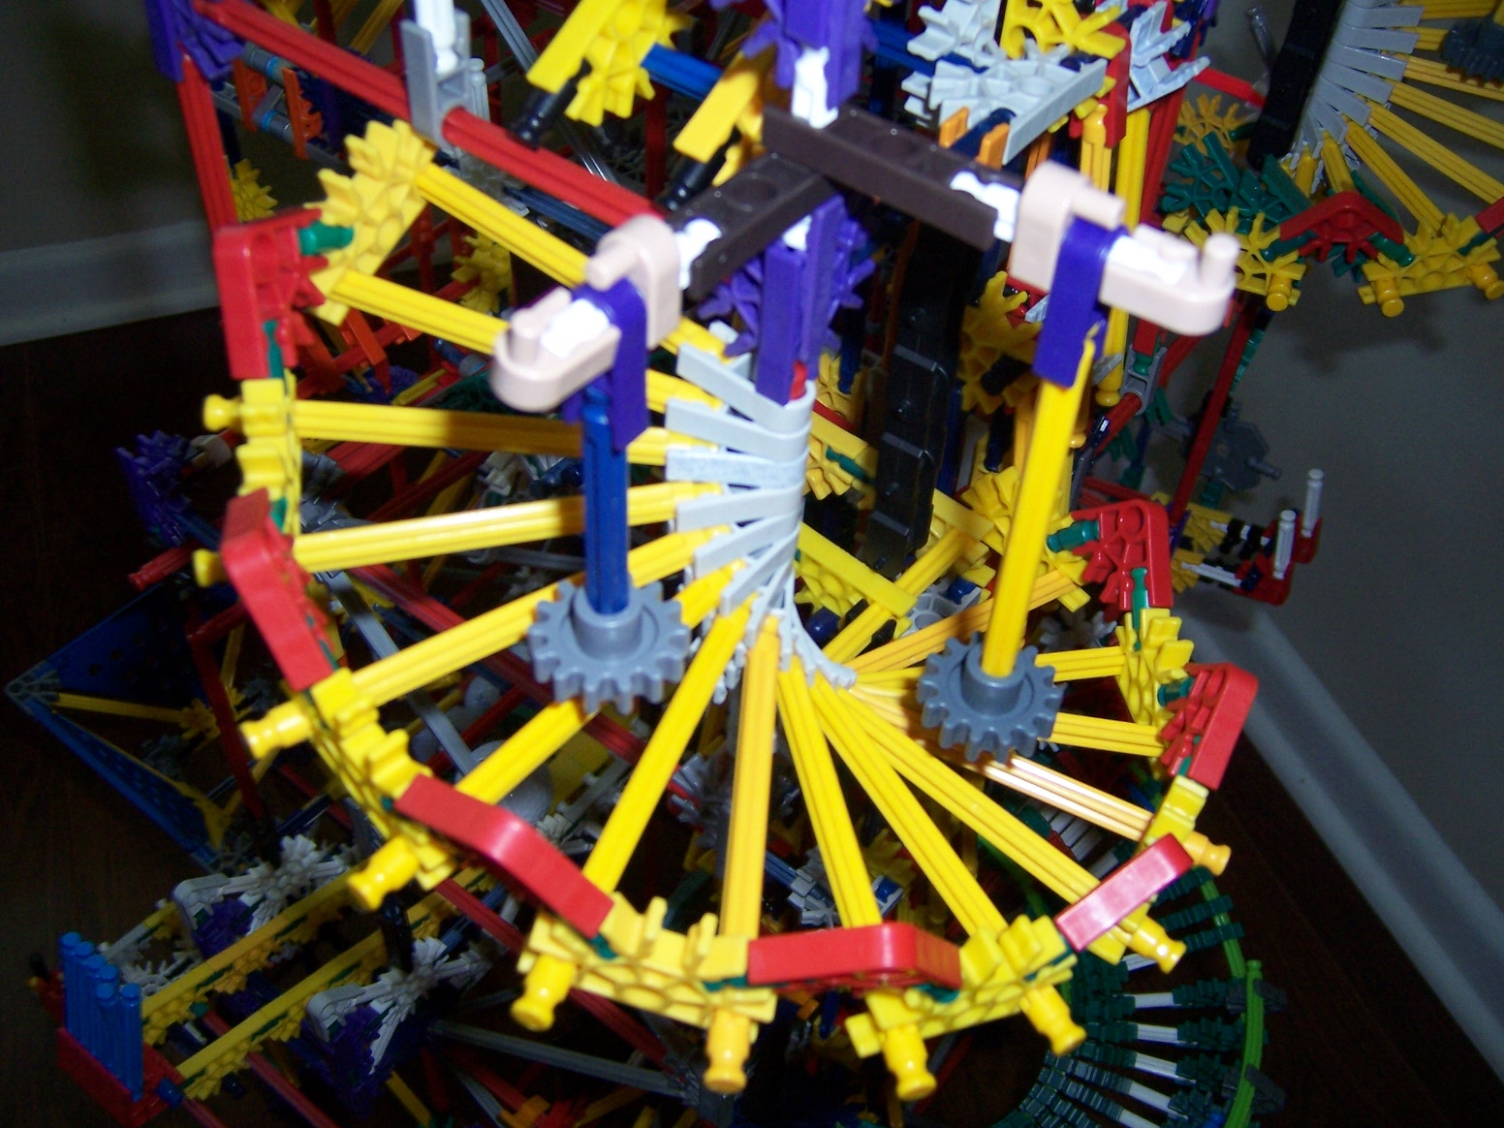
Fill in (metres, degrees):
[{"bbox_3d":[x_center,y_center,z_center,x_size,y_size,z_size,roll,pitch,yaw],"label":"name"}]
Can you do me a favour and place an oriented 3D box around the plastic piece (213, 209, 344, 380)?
[{"bbox_3d":[-0.077,-0.044,0.233,0.006,0.023,0.023,3,19,9],"label":"plastic piece"}]

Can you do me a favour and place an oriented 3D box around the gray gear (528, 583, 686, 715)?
[{"bbox_3d":[-0.022,0.010,0.225,0.025,0.013,0.025,2,47,-2],"label":"gray gear"}]

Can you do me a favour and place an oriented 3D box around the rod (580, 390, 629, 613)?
[{"bbox_3d":[-0.021,-0.006,0.207,0.006,0.054,0.006,32,53,23],"label":"rod"}]

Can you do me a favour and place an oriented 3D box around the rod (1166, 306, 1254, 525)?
[{"bbox_3d":[0.183,-0.060,0.564,0.006,0.130,0.006,28,52,21],"label":"rod"}]

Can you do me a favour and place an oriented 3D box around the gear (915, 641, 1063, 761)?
[{"bbox_3d":[0.043,0.022,0.254,0.025,0.013,0.025,1,49,-1],"label":"gear"}]

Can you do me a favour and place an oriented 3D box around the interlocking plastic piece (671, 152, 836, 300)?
[{"bbox_3d":[0.000,-0.048,0.196,0.009,0.006,0.036,33,55,22],"label":"interlocking plastic piece"}]

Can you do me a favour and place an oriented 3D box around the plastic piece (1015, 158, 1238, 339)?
[{"bbox_3d":[0.048,-0.039,0.180,0.028,0.016,0.009,29,53,19],"label":"plastic piece"}]

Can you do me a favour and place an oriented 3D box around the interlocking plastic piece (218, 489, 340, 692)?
[{"bbox_3d":[-0.069,0.003,0.209,0.006,0.023,0.023,-21,23,-12],"label":"interlocking plastic piece"}]

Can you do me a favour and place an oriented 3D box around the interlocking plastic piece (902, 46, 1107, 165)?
[{"bbox_3d":[0.047,-0.089,0.267,0.023,0.006,0.037,30,53,22],"label":"interlocking plastic piece"}]

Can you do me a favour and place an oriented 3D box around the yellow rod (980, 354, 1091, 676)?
[{"bbox_3d":[0.043,-0.004,0.224,0.006,0.086,0.006,28,54,21],"label":"yellow rod"}]

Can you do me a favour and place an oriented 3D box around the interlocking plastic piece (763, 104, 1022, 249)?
[{"bbox_3d":[0.019,-0.054,0.194,0.036,0.006,0.009,29,53,19],"label":"interlocking plastic piece"}]

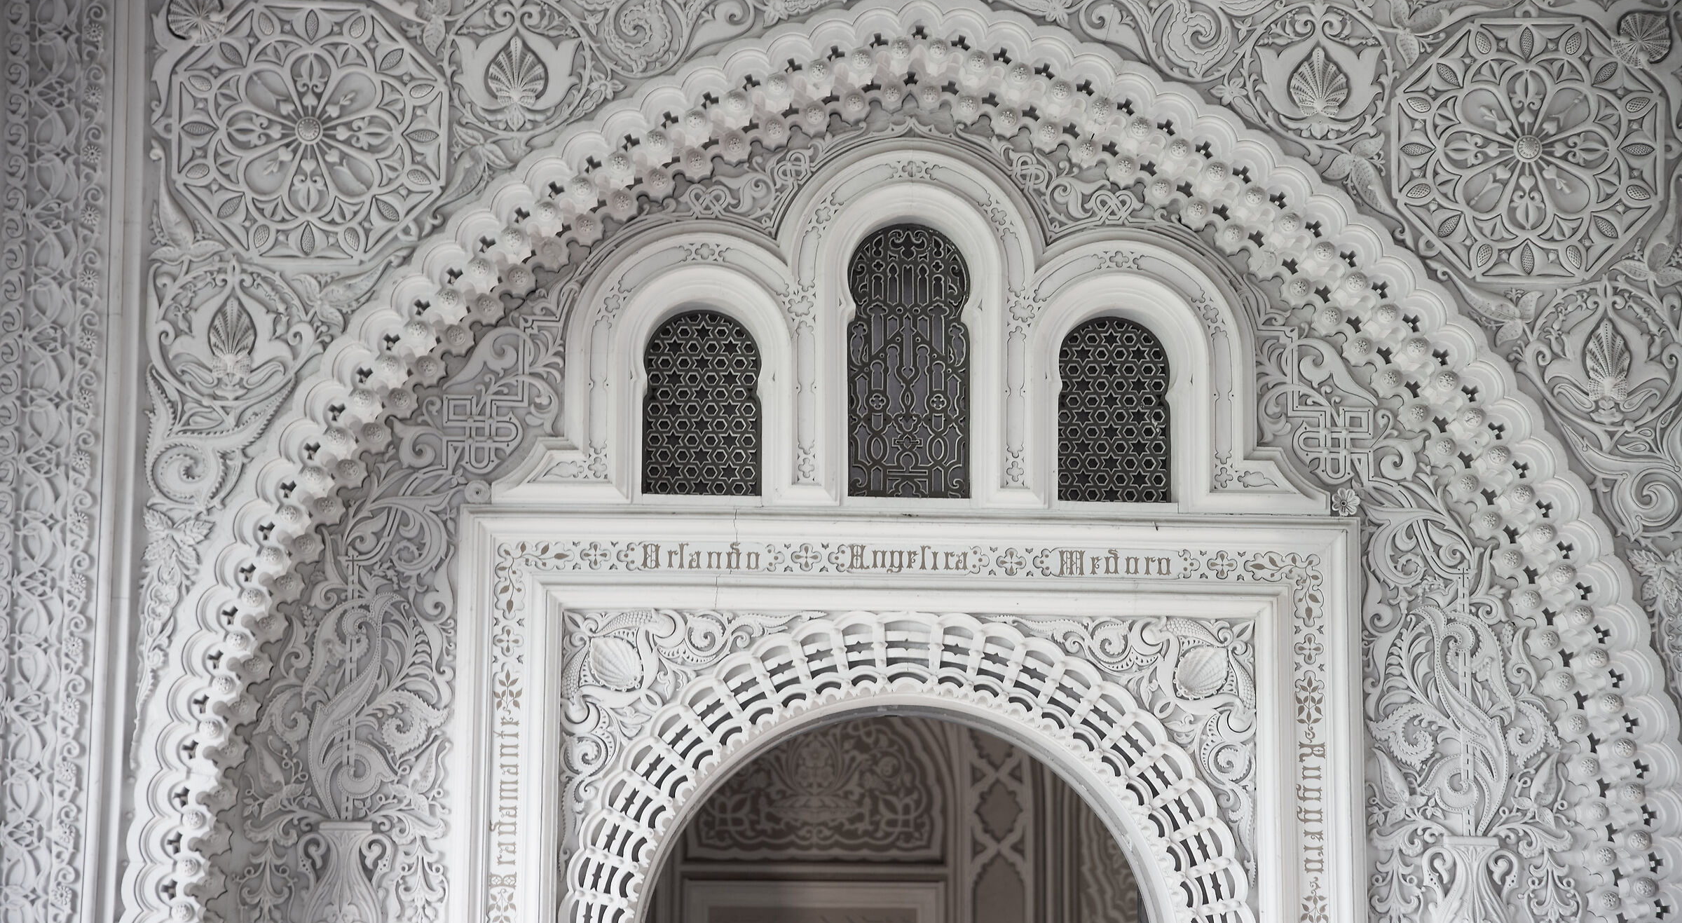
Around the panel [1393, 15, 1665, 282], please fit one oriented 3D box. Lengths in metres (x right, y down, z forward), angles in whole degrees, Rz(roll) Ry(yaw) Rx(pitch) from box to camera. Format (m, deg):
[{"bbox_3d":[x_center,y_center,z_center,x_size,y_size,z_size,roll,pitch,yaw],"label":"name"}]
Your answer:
[{"bbox_3d":[1.831,-0.831,11.192,0.705,0.700,0.060,1,-10,-3],"label":"panel"}]

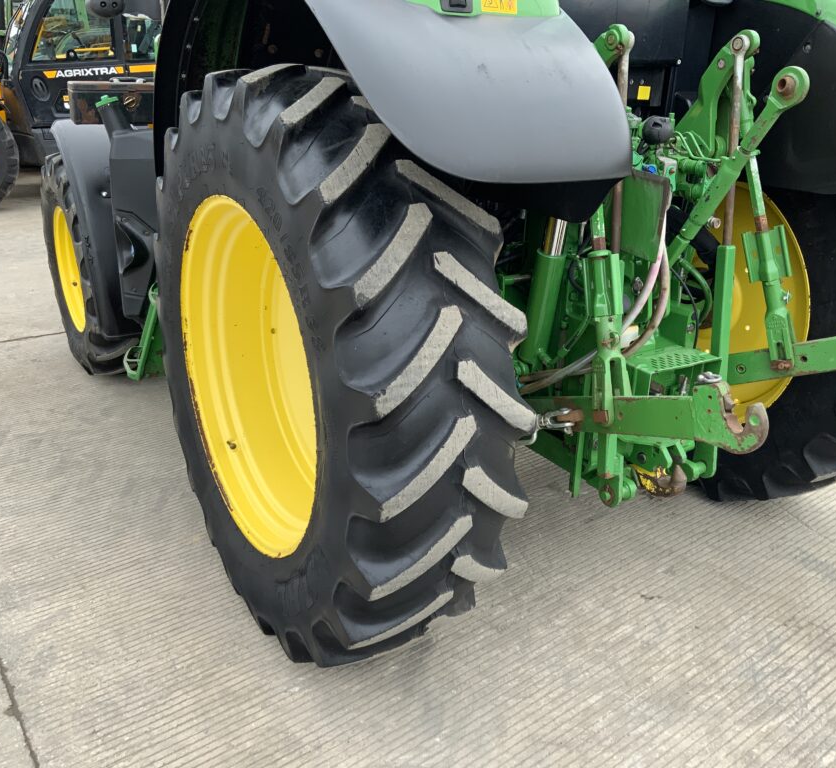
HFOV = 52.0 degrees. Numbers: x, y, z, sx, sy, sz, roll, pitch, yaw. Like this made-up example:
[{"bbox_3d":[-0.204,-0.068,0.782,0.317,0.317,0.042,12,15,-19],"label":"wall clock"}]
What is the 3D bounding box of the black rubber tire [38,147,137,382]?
[{"bbox_3d":[-1.652,-0.624,4.518,0.390,1.175,1.200,-11,25,-30],"label":"black rubber tire"}]

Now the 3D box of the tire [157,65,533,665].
[{"bbox_3d":[-0.333,-0.059,2.496,0.425,1.640,1.670,-11,25,-30],"label":"tire"}]

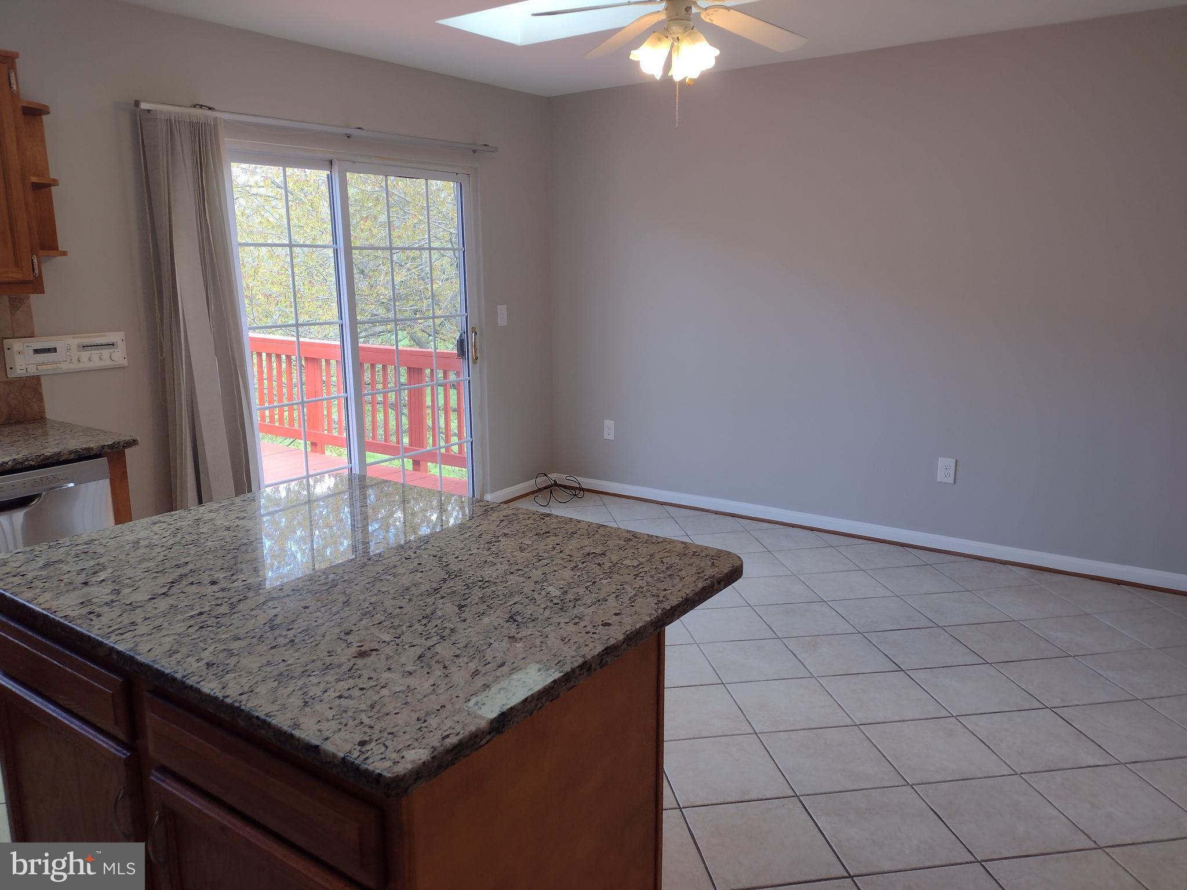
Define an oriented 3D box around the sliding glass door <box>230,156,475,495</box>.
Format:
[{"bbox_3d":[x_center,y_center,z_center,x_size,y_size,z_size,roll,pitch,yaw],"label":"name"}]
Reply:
[{"bbox_3d":[-1.180,-0.420,4.627,0.110,1.926,1.780,8,15,33],"label":"sliding glass door"}]

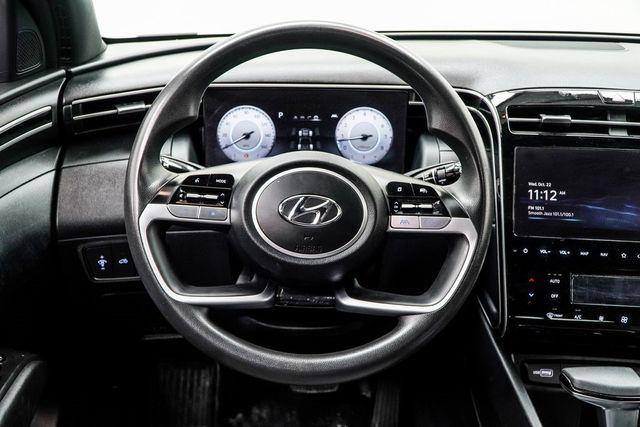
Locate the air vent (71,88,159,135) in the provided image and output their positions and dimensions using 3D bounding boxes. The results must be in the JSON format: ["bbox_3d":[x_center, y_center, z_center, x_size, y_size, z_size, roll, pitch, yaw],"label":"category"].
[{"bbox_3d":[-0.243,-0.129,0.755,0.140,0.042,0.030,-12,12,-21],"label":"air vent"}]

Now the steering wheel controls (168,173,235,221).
[{"bbox_3d":[-0.121,-0.017,0.620,0.065,0.047,0.018,2,-4,0],"label":"steering wheel controls"}]

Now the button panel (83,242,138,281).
[{"bbox_3d":[-0.248,0.058,0.730,0.075,0.046,0.020,-1,8,-10],"label":"button panel"}]

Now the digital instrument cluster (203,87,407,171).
[{"bbox_3d":[-0.018,-0.107,0.800,0.265,0.115,0.030,1,11,-2],"label":"digital instrument cluster"}]

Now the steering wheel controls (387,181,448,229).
[{"bbox_3d":[0.100,-0.009,0.620,0.062,0.047,0.018,2,-4,-2],"label":"steering wheel controls"}]

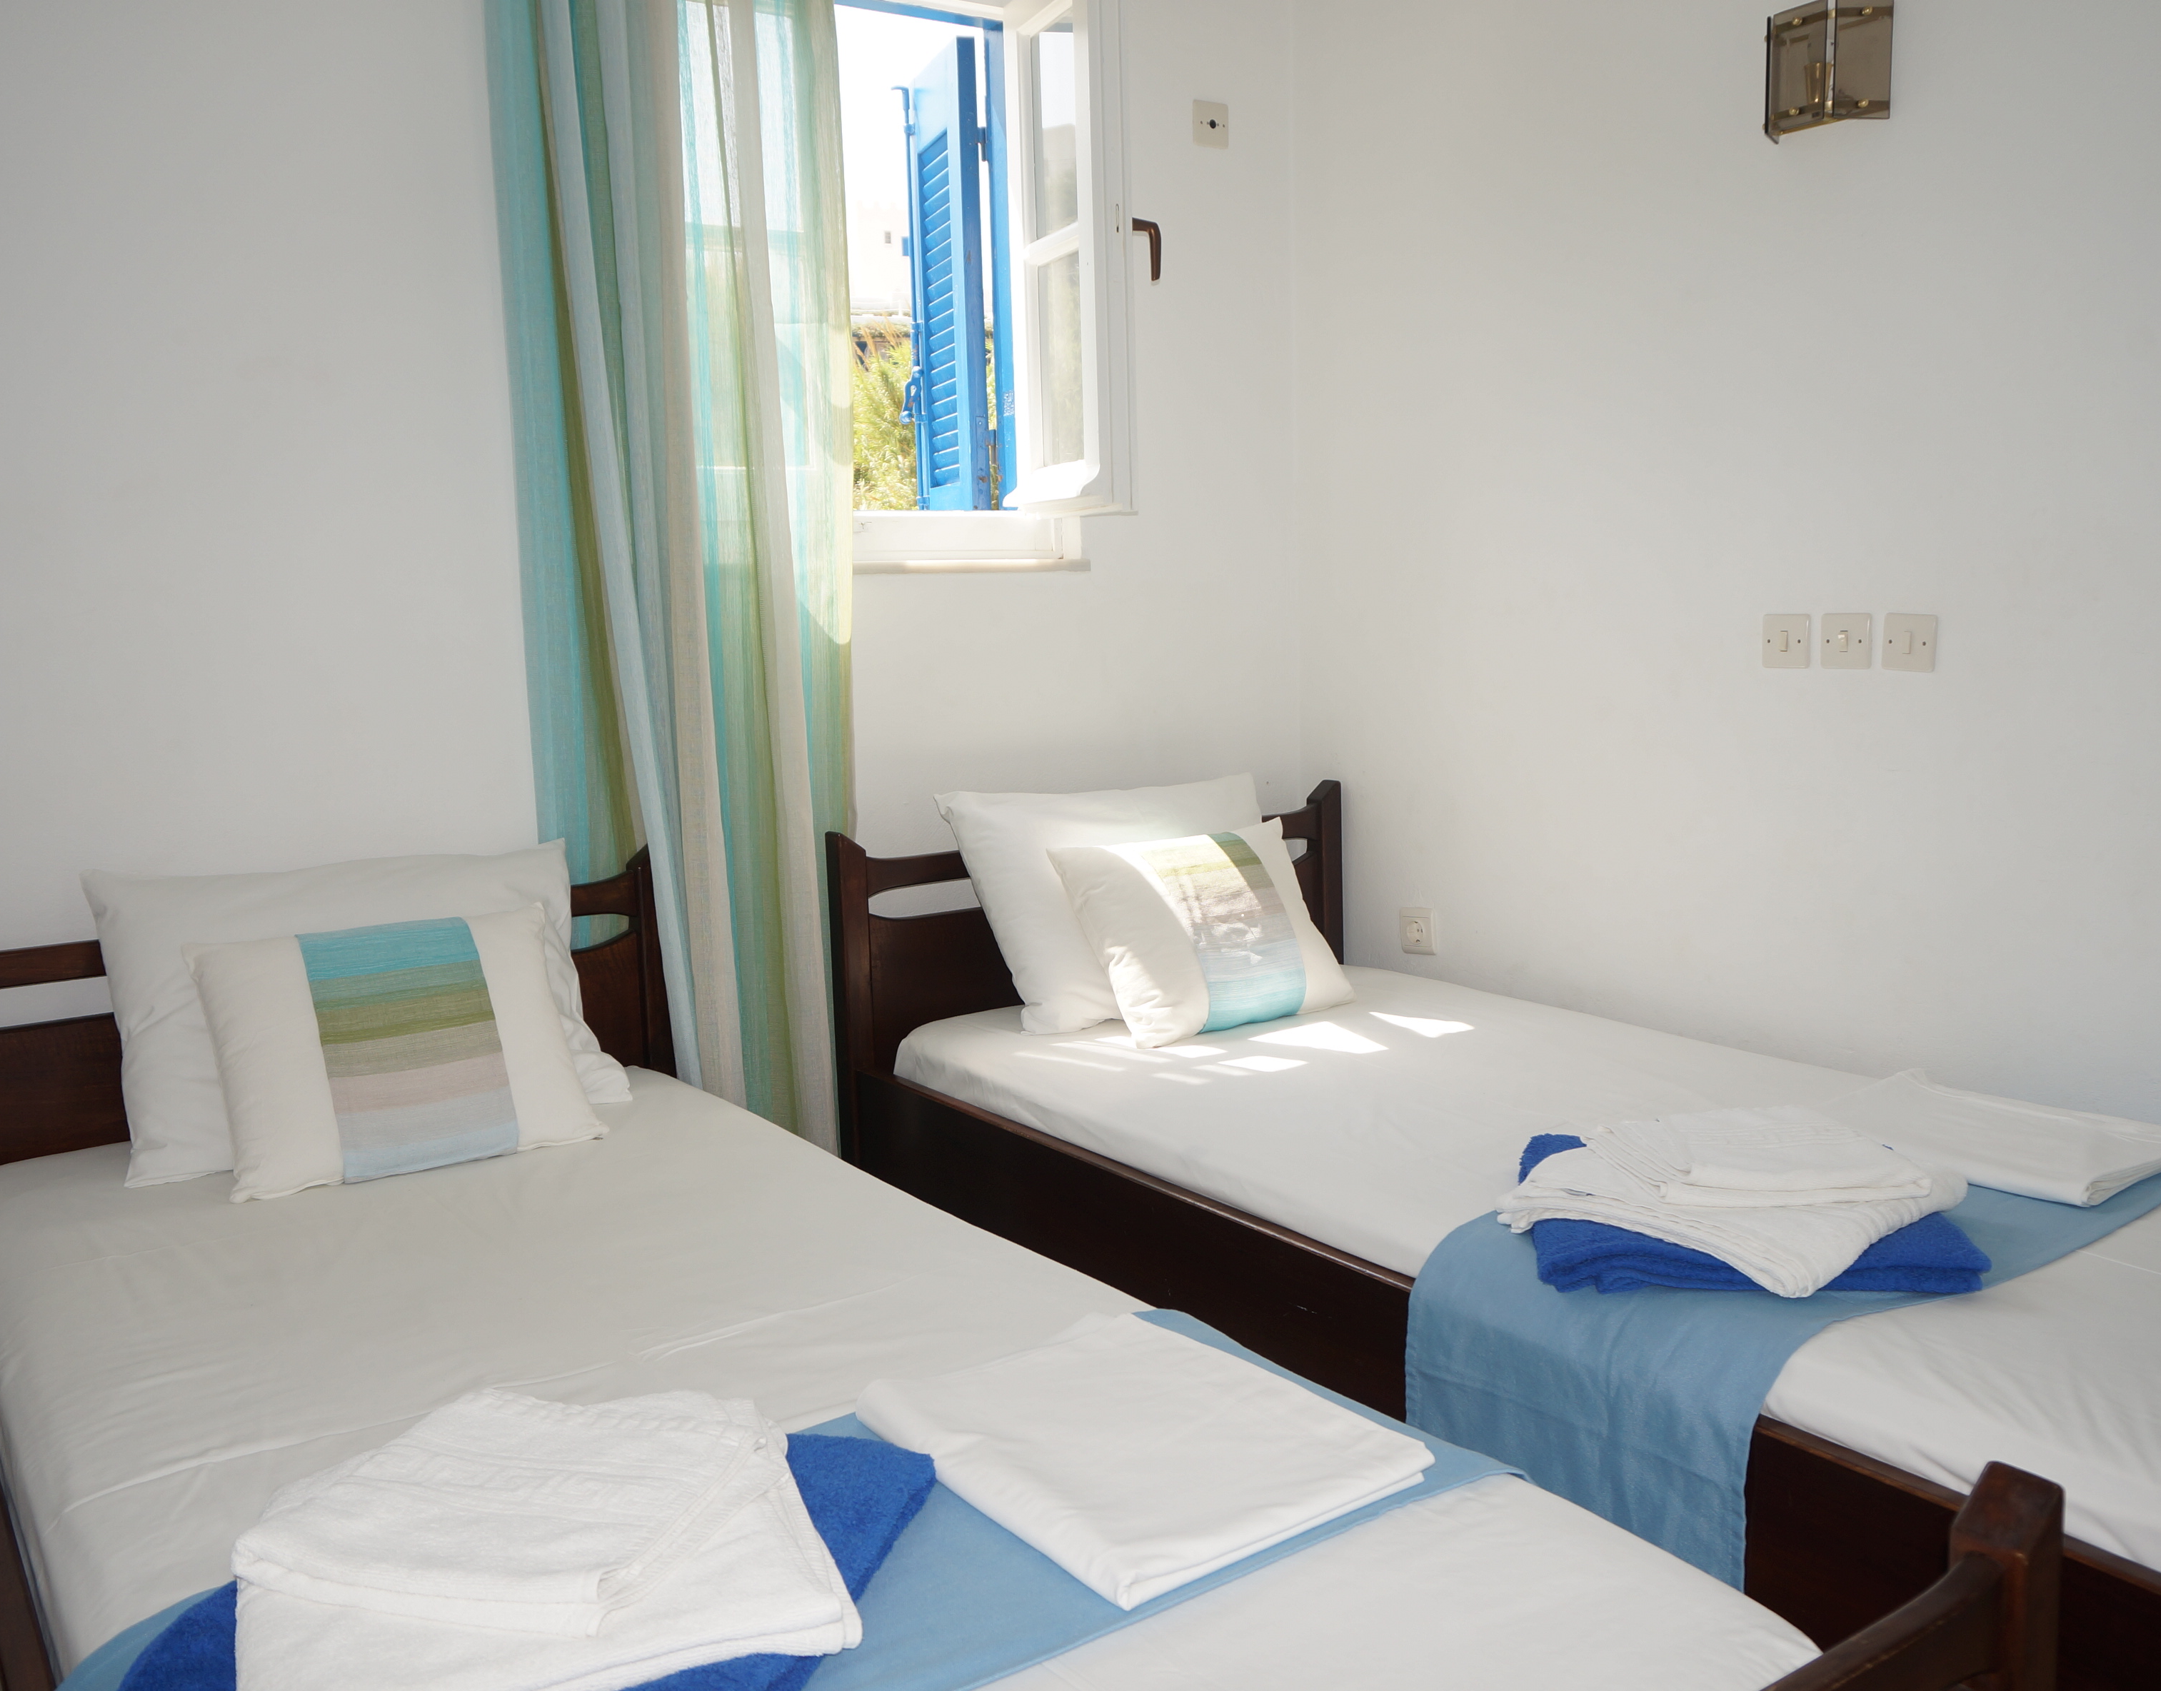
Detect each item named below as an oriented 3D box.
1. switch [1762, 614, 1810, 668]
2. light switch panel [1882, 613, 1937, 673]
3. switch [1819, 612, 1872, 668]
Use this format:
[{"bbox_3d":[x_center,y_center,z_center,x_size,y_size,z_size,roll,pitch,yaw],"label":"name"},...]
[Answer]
[{"bbox_3d":[1.032,-0.299,2.582,0.011,0.078,0.075,-7,9,-36],"label":"switch"},{"bbox_3d":[1.143,-0.279,2.433,0.011,0.078,0.075,-7,13,-36],"label":"light switch panel"},{"bbox_3d":[1.088,-0.290,2.507,0.011,0.078,0.075,-7,9,-36],"label":"switch"}]

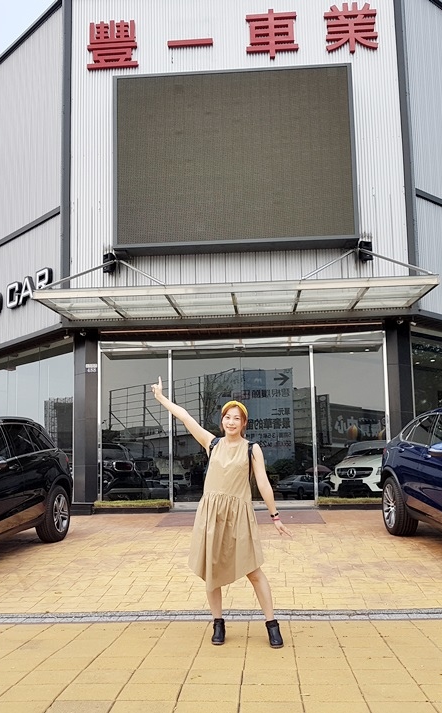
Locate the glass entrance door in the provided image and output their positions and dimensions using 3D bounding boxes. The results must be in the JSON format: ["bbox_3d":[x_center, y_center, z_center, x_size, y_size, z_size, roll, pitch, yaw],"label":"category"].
[{"bbox_3d":[0.351,1.074,12.095,4.878,2.827,0.150,-2,-10,4],"label":"glass entrance door"}]

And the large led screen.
[{"bbox_3d":[0.211,-3.263,11.914,3.965,3.025,0.450,-2,-10,4],"label":"large led screen"}]

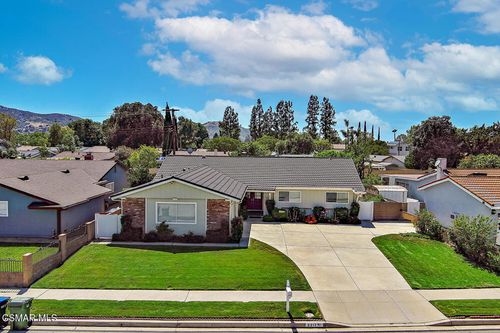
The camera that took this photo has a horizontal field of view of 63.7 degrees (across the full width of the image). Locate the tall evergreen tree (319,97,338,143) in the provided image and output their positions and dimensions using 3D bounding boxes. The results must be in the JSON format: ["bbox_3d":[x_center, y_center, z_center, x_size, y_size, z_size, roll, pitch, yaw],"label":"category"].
[{"bbox_3d":[19.108,-8.804,98.000,4.870,16.420,4.870,1,4,4],"label":"tall evergreen tree"}]

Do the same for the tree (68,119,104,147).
[{"bbox_3d":[-33.301,-4.853,82.000,7.330,9.820,7.330,1,4,4],"label":"tree"}]

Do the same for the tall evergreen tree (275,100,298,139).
[{"bbox_3d":[11.537,-11.501,130.623,7.000,19.340,7.000,1,4,3],"label":"tall evergreen tree"}]

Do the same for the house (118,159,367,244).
[{"bbox_3d":[0.408,1.845,35.131,18.100,4.800,18.600,1,4,3],"label":"house"}]

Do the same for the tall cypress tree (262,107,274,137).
[{"bbox_3d":[5.894,-10.716,130.569,4.200,17.680,4.200,1,4,3],"label":"tall cypress tree"}]

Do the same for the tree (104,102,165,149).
[{"bbox_3d":[-25.311,-6.722,88.469,13.000,14.570,13.000,1,4,3],"label":"tree"}]

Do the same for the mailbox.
[{"bbox_3d":[1.536,5.258,16.172,0.230,1.290,0.500,1,4,1],"label":"mailbox"}]

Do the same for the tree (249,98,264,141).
[{"bbox_3d":[1.704,-8.656,98.000,3.650,15.750,3.650,1,4,4],"label":"tree"}]

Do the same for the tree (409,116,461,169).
[{"bbox_3d":[27.496,-2.520,60.000,7.750,9.830,7.750,1,4,4],"label":"tree"}]

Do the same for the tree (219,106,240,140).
[{"bbox_3d":[-6.698,-10.692,130.560,6.800,17.400,6.800,1,4,3],"label":"tree"}]

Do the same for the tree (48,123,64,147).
[{"bbox_3d":[-39.411,-4.479,82.000,3.420,8.940,3.420,1,4,4],"label":"tree"}]

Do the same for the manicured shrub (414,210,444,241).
[{"bbox_3d":[11.860,3.777,26.600,1.980,2.000,1.980,1,4,4],"label":"manicured shrub"}]

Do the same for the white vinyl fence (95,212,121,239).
[{"bbox_3d":[-9.274,3.902,26.281,1.760,1.660,0.100,1,4,3],"label":"white vinyl fence"}]

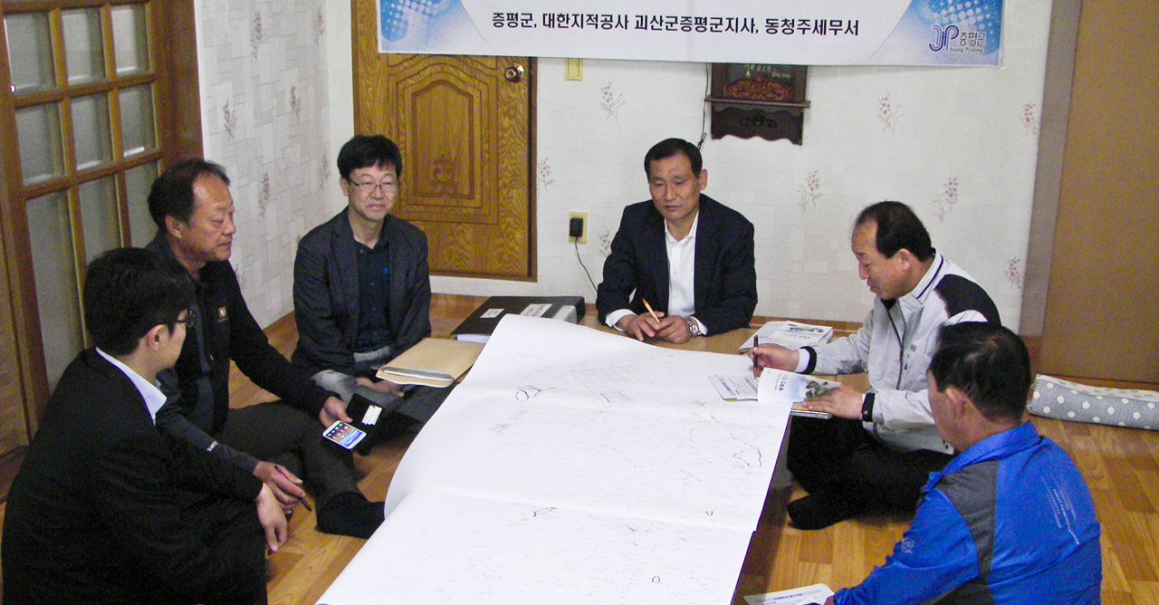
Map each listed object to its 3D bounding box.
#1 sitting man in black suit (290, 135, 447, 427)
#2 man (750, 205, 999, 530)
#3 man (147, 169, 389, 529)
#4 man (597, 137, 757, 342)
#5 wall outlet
[{"bbox_3d":[-0.607,-0.052,3.676,0.620,0.880,0.650,-4,16,-14],"label":"sitting man in black suit"},{"bbox_3d":[0.772,0.129,3.187,0.700,0.820,0.580,-7,17,-24],"label":"man"},{"bbox_3d":[-0.858,0.087,3.196,0.740,0.870,0.600,12,20,35],"label":"man"},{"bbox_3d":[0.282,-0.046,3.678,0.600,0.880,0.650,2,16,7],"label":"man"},{"bbox_3d":[-0.005,-0.288,4.640,0.073,0.120,0.020,4,16,11],"label":"wall outlet"}]

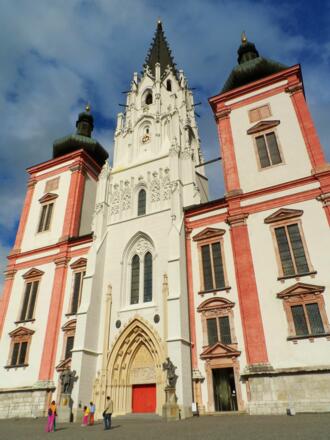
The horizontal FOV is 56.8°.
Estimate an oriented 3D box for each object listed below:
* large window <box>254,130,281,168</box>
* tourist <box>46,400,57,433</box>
[{"bbox_3d":[14.048,-9.481,41.523,2.800,5.600,0.350,-14,-32,20],"label":"large window"},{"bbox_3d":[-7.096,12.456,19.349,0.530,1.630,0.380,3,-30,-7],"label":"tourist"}]

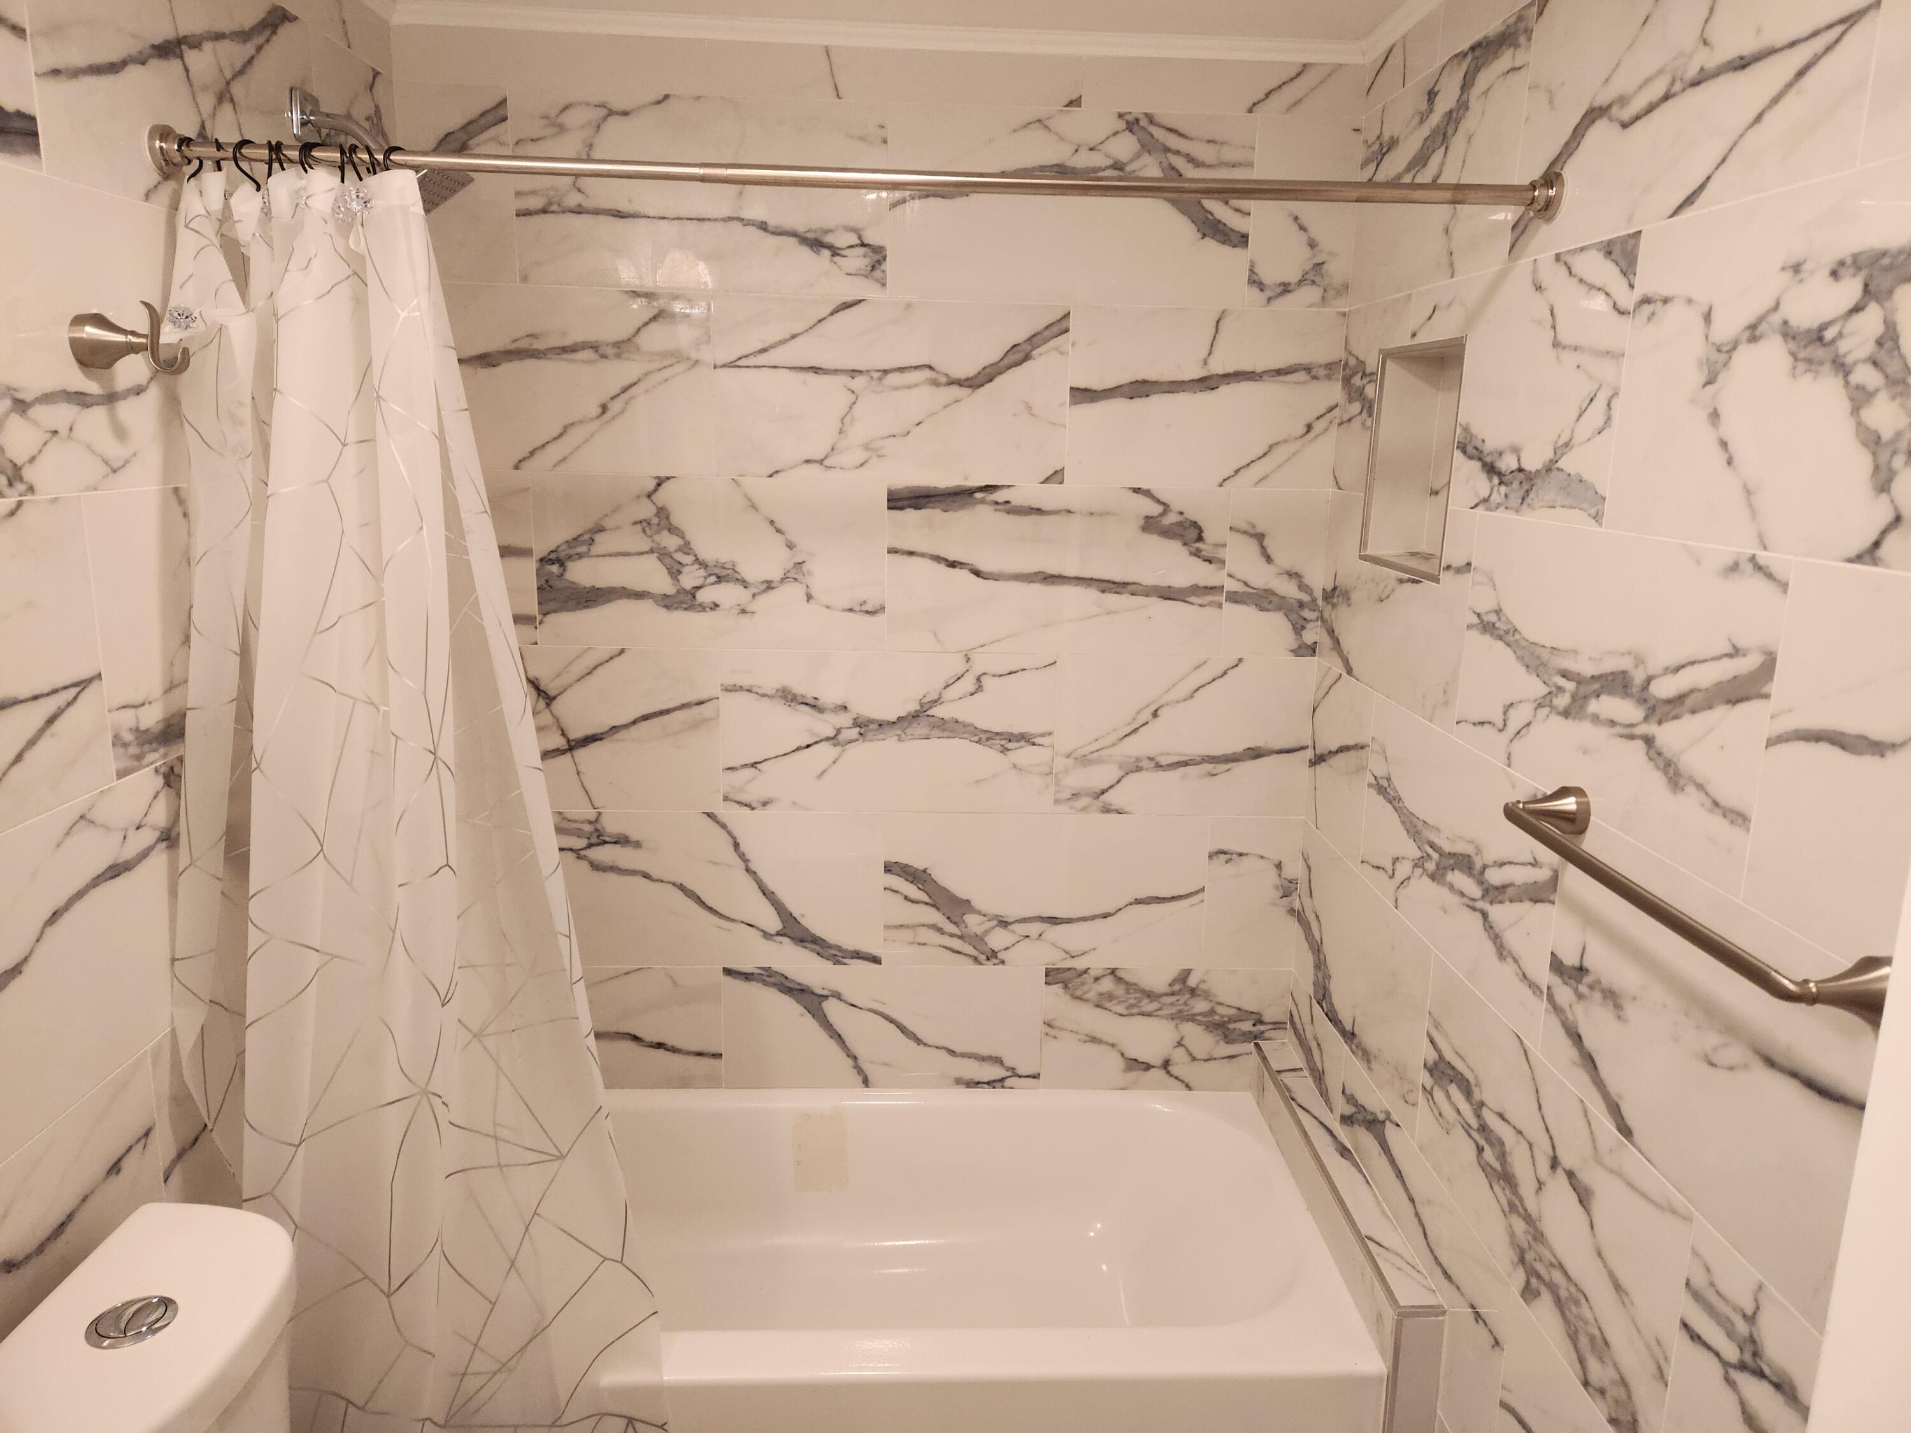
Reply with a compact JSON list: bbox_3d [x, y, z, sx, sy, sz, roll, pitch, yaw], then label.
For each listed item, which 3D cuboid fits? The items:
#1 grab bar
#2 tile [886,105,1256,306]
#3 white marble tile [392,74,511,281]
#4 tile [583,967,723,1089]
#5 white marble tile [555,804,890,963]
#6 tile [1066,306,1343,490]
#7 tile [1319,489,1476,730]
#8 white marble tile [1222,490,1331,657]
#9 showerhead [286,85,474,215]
[{"bbox_3d":[0.648,0.152,1.165,0.085,0.052,0.512,1,13,-2],"label":"grab bar"},{"bbox_3d":[0.198,-0.854,2.133,0.611,0.302,0.012,1,13,-3],"label":"tile"},{"bbox_3d":[-0.818,-0.870,2.091,0.180,0.302,0.012,1,13,-3],"label":"white marble tile"},{"bbox_3d":[-0.693,0.598,2.432,0.493,0.254,0.012,1,13,-3],"label":"tile"},{"bbox_3d":[-0.436,0.320,2.352,0.604,0.299,0.010,1,13,-2],"label":"white marble tile"},{"bbox_3d":[0.432,-0.555,2.212,0.480,0.302,0.012,1,13,-3],"label":"tile"},{"bbox_3d":[0.671,-0.185,1.966,0.010,0.299,0.588,1,13,-2],"label":"tile"},{"bbox_3d":[0.579,-0.257,2.287,0.174,0.302,0.012,1,13,-3],"label":"white marble tile"},{"bbox_3d":[-0.786,-0.760,1.752,0.210,0.185,0.150,1,13,-2],"label":"showerhead"}]

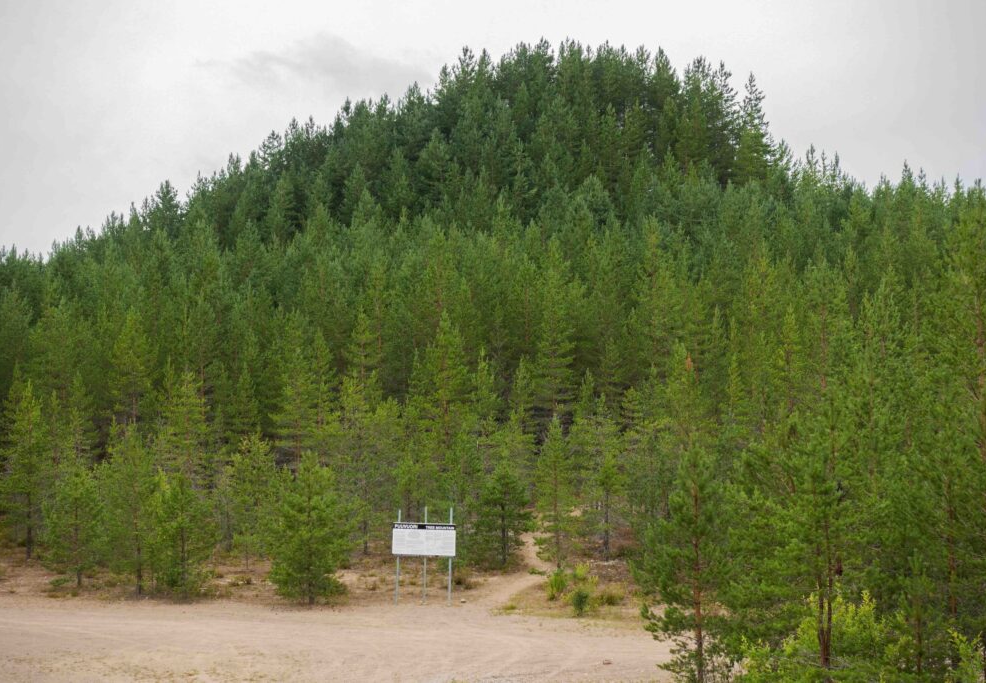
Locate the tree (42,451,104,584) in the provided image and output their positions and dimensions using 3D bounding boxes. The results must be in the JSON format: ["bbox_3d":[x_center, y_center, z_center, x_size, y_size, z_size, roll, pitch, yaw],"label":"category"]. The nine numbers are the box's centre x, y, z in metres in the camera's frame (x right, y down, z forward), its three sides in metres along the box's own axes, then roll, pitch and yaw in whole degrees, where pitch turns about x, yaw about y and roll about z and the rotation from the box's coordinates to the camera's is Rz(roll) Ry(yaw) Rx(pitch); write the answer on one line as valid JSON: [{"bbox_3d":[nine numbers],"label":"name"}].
[{"bbox_3d":[-14.212,6.050,67.300,2.095,4.596,2.095,0,-1,0],"label":"tree"}]

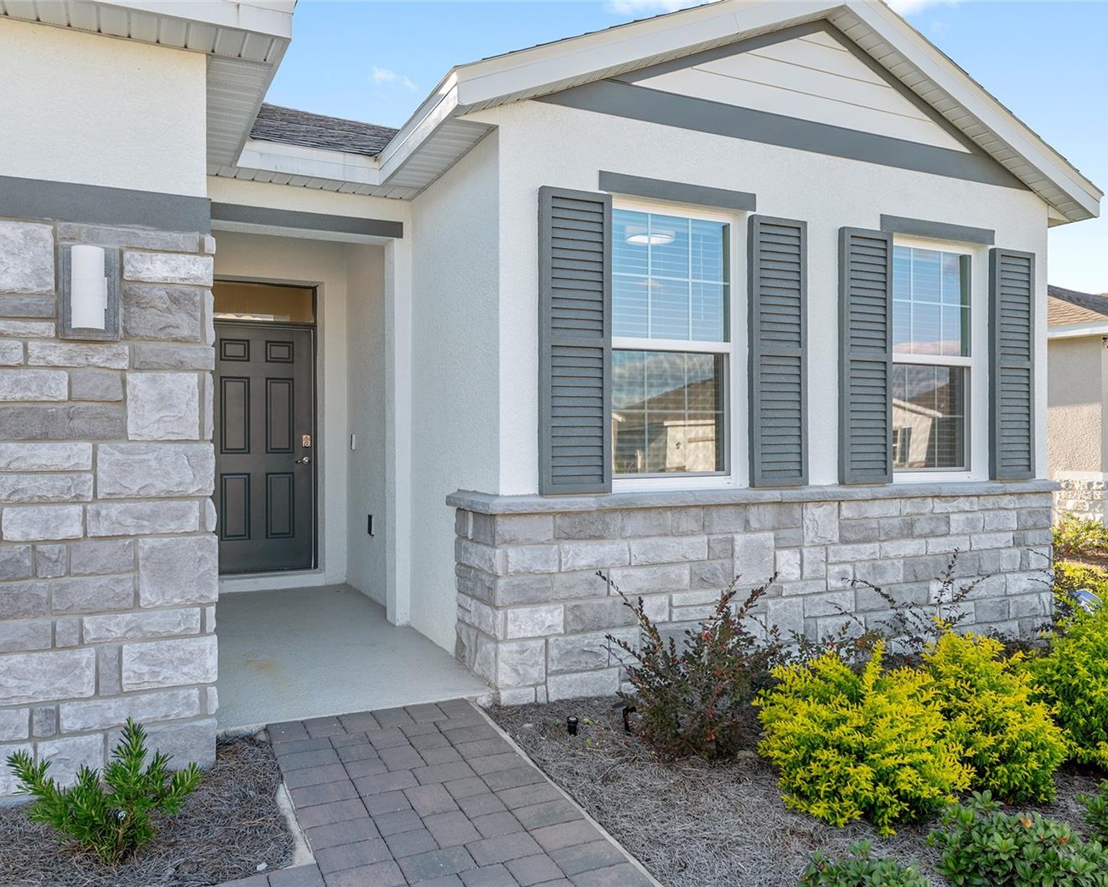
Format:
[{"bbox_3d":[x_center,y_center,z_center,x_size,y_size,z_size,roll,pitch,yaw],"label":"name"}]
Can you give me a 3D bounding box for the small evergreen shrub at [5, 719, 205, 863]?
[{"bbox_3d":[-1.423,1.088,2.818,0.563,0.432,0.502,0,1,-25],"label":"small evergreen shrub"}]

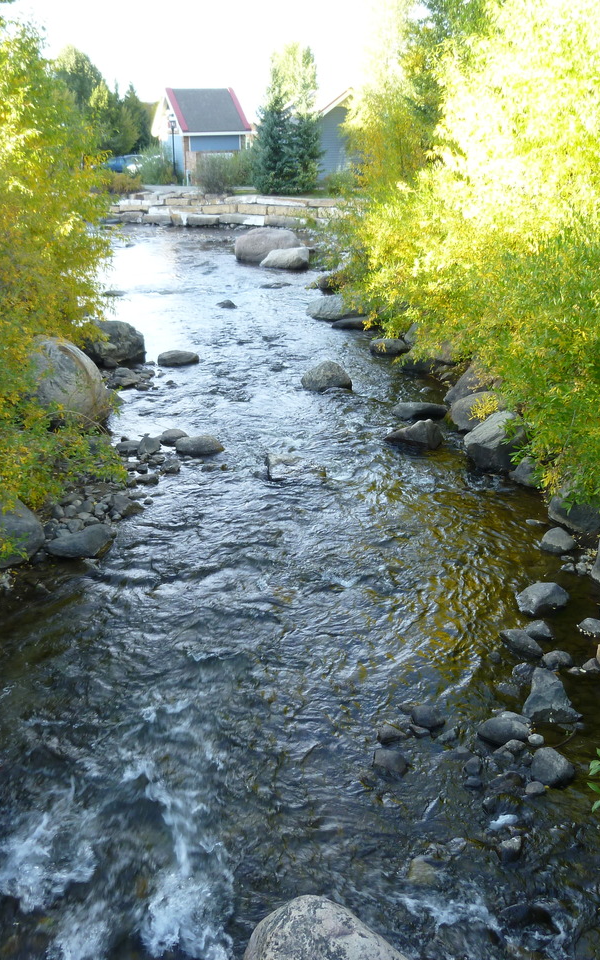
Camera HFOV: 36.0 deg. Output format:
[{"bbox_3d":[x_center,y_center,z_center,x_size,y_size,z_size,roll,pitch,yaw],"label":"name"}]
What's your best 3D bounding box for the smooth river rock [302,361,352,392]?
[{"bbox_3d":[0.450,-1.729,15.431,0.850,0.498,0.680,0,20,0],"label":"smooth river rock"}]

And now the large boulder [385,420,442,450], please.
[{"bbox_3d":[1.544,-0.614,12.587,0.782,0.380,0.508,5,20,14],"label":"large boulder"}]

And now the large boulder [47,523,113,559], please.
[{"bbox_3d":[-2.209,0.622,9.381,0.679,0.253,0.374,-10,22,-23],"label":"large boulder"}]

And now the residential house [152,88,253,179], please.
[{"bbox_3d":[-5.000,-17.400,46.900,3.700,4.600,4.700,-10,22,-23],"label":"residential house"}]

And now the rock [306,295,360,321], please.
[{"bbox_3d":[0.844,-3.989,21.429,1.388,0.576,1.041,0,20,0],"label":"rock"}]

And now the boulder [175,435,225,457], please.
[{"bbox_3d":[-1.251,-0.432,11.566,0.610,0.247,0.397,-1,20,0],"label":"boulder"}]

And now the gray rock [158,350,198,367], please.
[{"bbox_3d":[-2.429,-2.429,18.332,0.840,0.310,0.620,-1,20,0],"label":"gray rock"}]

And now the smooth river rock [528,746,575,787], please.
[{"bbox_3d":[1.532,1.742,5.624,0.262,0.220,0.222,-1,20,0],"label":"smooth river rock"}]

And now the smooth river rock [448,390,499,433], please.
[{"bbox_3d":[2.538,-0.960,13.205,0.778,0.565,0.662,-1,20,0],"label":"smooth river rock"}]

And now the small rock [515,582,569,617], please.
[{"bbox_3d":[1.994,0.984,7.623,0.421,0.242,0.337,-1,20,0],"label":"small rock"}]

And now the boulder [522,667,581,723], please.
[{"bbox_3d":[1.819,1.550,6.672,0.379,0.324,0.398,-1,20,0],"label":"boulder"}]

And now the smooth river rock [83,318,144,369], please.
[{"bbox_3d":[-3.358,-2.423,16.404,1.209,0.780,1.028,-1,20,0],"label":"smooth river rock"}]

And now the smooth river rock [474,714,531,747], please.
[{"bbox_3d":[1.320,1.622,6.001,0.344,0.182,0.224,-1,20,0],"label":"smooth river rock"}]

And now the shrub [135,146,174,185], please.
[{"bbox_3d":[-8.336,-18.086,53.008,2.218,2.168,1.996,0,20,0],"label":"shrub"}]

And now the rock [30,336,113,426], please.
[{"bbox_3d":[-3.272,-1.387,13.230,1.175,1.324,1.116,0,20,0],"label":"rock"}]

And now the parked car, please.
[{"bbox_3d":[-14.209,-25.216,74.000,4.400,1.500,1.800,-12,23,-28],"label":"parked car"}]

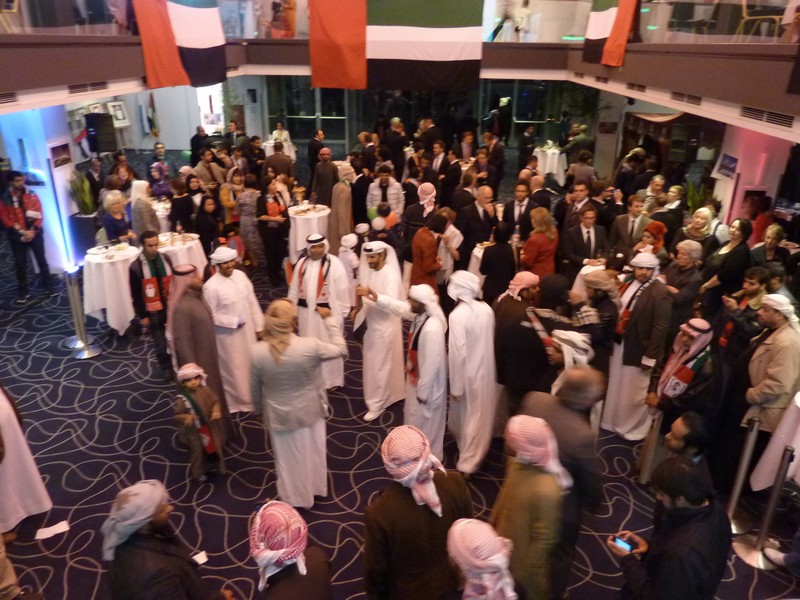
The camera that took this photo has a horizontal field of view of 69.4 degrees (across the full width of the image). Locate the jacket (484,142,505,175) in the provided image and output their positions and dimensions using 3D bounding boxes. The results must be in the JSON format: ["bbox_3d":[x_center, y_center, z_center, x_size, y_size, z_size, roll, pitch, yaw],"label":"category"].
[{"bbox_3d":[1.951,-2.916,11.990,0.320,0.750,0.500,-15,29,-32],"label":"jacket"}]

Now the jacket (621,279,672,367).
[{"bbox_3d":[2.167,0.199,5.120,0.340,0.760,0.520,-14,28,-29],"label":"jacket"}]

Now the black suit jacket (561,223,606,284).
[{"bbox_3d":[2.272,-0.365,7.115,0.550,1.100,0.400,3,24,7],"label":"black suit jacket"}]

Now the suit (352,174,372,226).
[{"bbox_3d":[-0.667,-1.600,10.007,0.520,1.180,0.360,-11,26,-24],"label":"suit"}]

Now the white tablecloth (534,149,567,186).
[{"bbox_3d":[3.643,-3.224,14.187,0.760,0.900,0.760,1,24,0],"label":"white tablecloth"}]

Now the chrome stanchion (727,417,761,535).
[{"bbox_3d":[2.624,1.298,4.387,0.350,0.950,0.350,1,24,0],"label":"chrome stanchion"}]

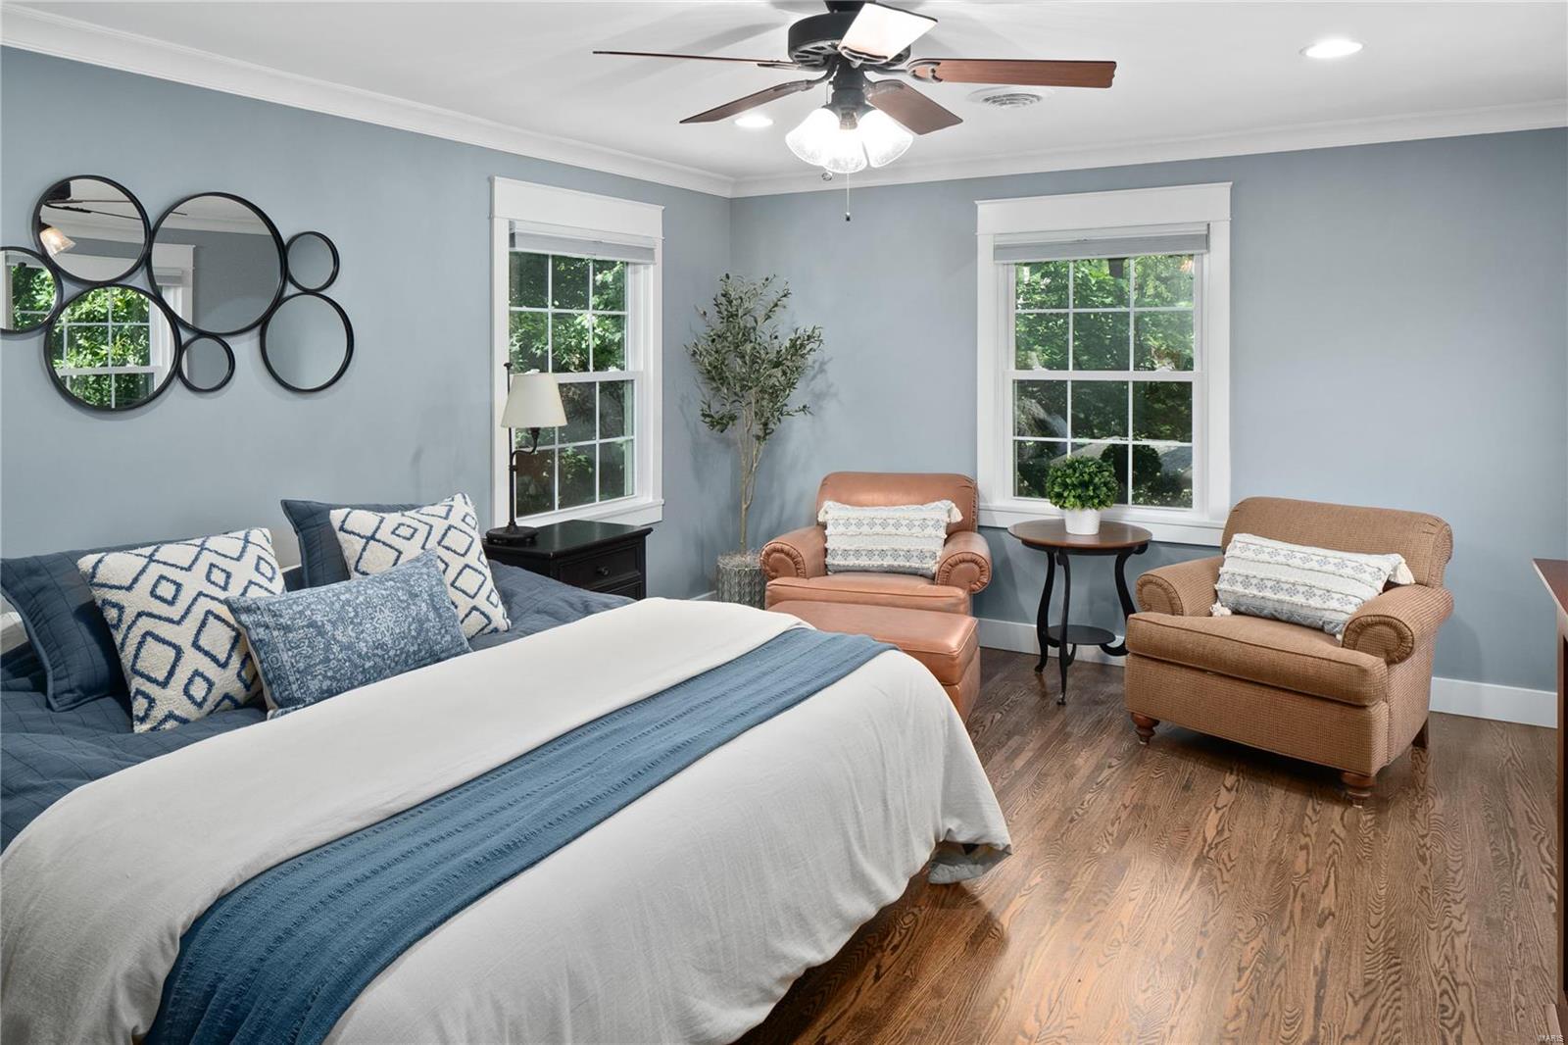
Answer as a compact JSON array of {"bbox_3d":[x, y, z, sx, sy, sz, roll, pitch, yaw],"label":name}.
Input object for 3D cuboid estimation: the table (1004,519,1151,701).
[{"bbox_3d":[1.300,0.389,4.600,0.640,0.670,0.640,0,8,0],"label":"table"}]

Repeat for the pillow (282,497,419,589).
[{"bbox_3d":[-1.396,0.167,3.653,0.180,0.500,0.630,-22,-8,40],"label":"pillow"}]

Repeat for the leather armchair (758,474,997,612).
[{"bbox_3d":[0.460,0.252,4.850,0.980,0.870,0.900,3,8,18],"label":"leather armchair"}]

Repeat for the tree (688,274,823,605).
[{"bbox_3d":[-0.150,-0.332,5.350,0.690,1.870,0.660,0,8,0],"label":"tree"}]

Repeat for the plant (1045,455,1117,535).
[{"bbox_3d":[1.301,-0.118,4.580,0.310,0.350,0.310,0,8,0],"label":"plant"}]

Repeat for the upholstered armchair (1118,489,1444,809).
[{"bbox_3d":[1.920,0.404,4.000,0.950,0.840,0.920,8,11,44],"label":"upholstered armchair"}]

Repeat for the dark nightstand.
[{"bbox_3d":[-0.917,0.406,4.410,0.470,0.700,0.670,5,9,30],"label":"dark nightstand"}]

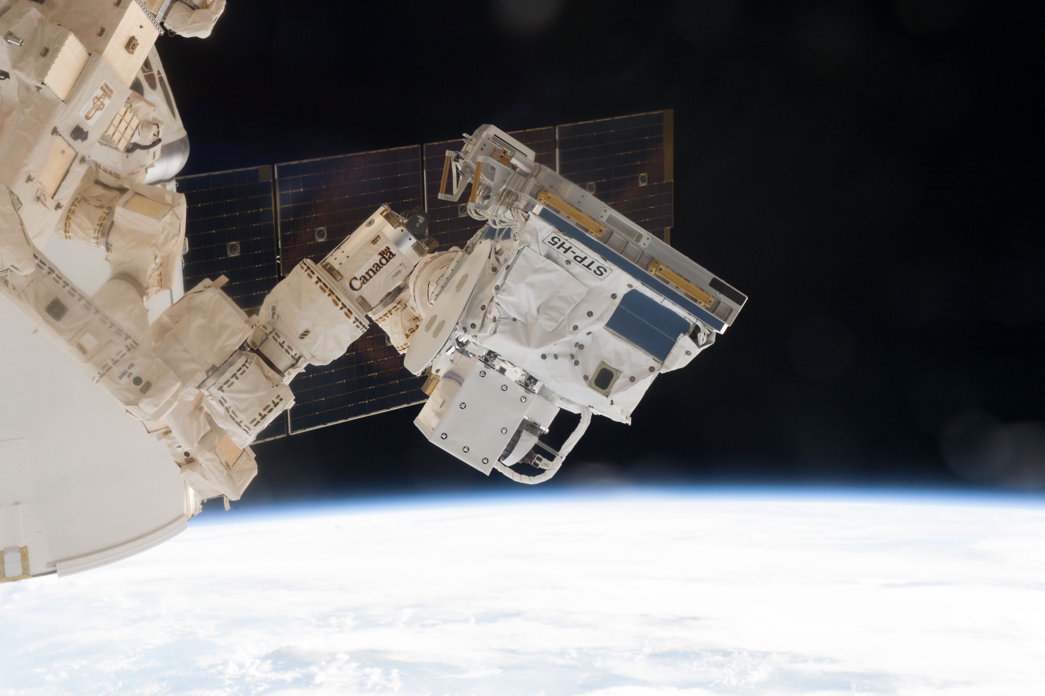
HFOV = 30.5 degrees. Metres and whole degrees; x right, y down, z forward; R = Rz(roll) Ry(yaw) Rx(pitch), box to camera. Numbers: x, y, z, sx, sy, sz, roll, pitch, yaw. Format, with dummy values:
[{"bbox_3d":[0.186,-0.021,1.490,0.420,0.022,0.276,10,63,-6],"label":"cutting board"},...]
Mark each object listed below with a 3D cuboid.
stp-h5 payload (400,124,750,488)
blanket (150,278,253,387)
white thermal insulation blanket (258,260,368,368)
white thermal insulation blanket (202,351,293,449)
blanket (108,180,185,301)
[{"bbox_3d":[0.026,-0.099,7.960,1.130,1.170,1.150,32,0,-14],"label":"stp-h5 payload"},{"bbox_3d":[-1.364,-0.071,8.150,0.350,0.320,0.350,-38,0,0],"label":"blanket"},{"bbox_3d":[-0.872,-0.138,8.000,0.330,0.385,0.380,-44,0,0],"label":"white thermal insulation blanket"},{"bbox_3d":[-1.162,0.219,8.100,0.300,0.310,0.320,-38,0,0],"label":"white thermal insulation blanket"},{"bbox_3d":[-1.669,-0.480,8.500,0.340,0.500,0.360,7,0,0],"label":"blanket"}]

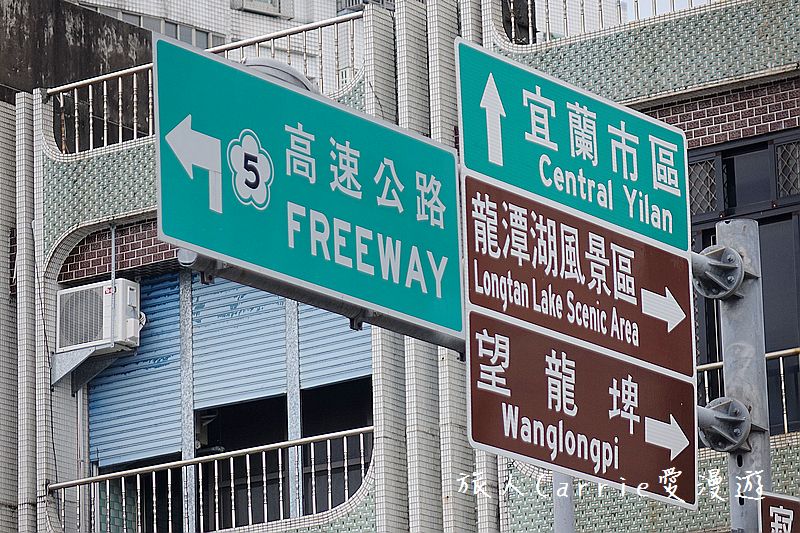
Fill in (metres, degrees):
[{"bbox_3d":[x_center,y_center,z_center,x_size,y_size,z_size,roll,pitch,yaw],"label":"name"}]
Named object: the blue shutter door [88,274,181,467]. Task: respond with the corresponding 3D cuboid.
[{"bbox_3d":[-2.207,0.864,37.143,0.978,1.519,0.050,-12,-18,33],"label":"blue shutter door"}]

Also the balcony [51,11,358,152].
[{"bbox_3d":[-1.606,-1.484,36.538,3.253,0.600,0.050,-12,-18,33],"label":"balcony"}]

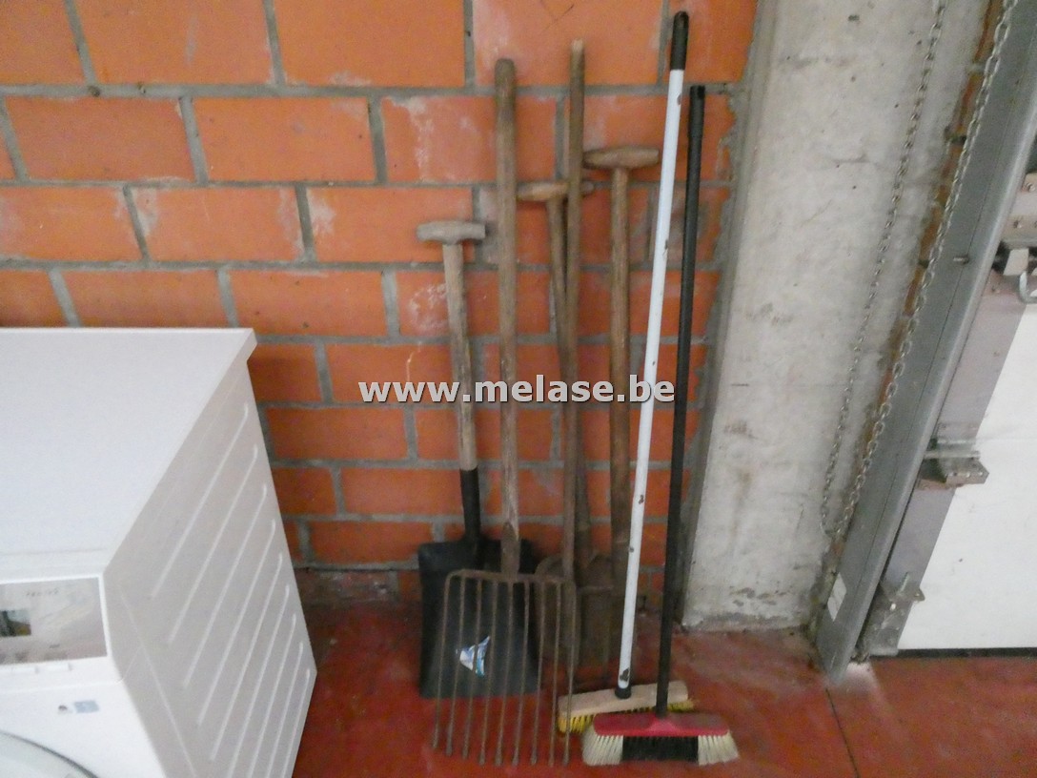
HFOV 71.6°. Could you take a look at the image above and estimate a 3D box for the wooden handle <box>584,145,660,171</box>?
[{"bbox_3d":[0.170,-0.383,1.191,0.126,0.037,0.034,-1,24,1],"label":"wooden handle"}]

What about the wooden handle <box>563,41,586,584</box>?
[{"bbox_3d":[0.098,-0.072,1.281,0.026,0.990,0.026,0,20,1],"label":"wooden handle"}]

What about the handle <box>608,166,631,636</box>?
[{"bbox_3d":[0.194,0.069,1.361,0.034,0.940,0.034,-3,21,2],"label":"handle"}]

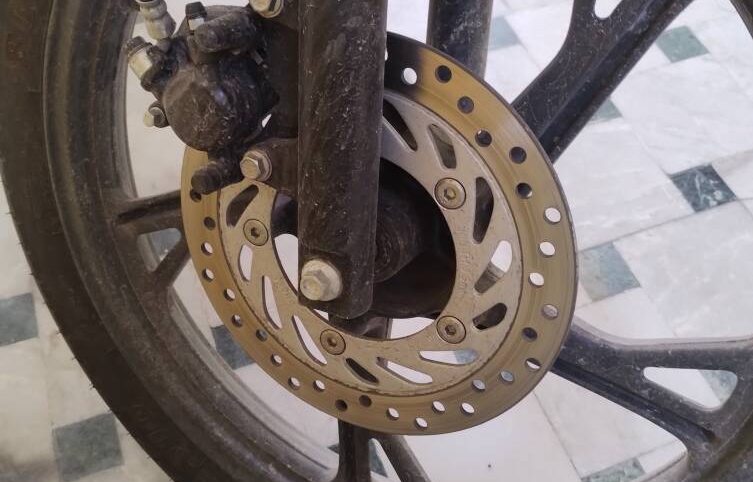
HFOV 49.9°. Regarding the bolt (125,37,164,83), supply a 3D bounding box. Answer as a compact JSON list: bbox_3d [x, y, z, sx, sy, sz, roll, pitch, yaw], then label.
[{"bbox_3d":[-0.123,-0.095,0.429,0.013,0.019,0.013,-27,38,-9],"label":"bolt"}]

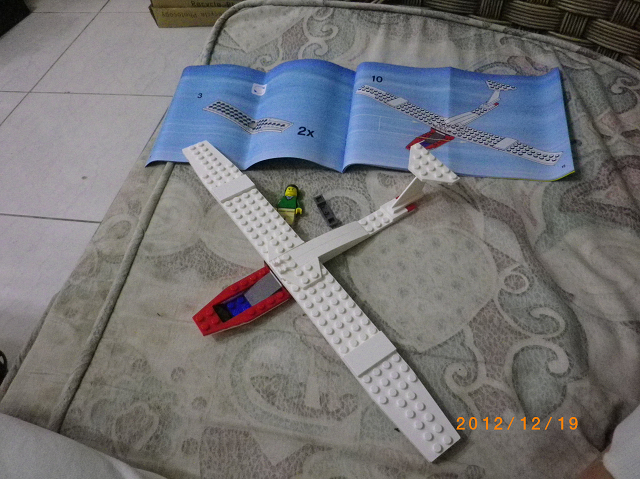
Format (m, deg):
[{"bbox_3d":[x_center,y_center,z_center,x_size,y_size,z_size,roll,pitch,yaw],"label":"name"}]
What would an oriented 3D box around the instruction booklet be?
[{"bbox_3d":[0.034,-0.122,0.498,0.387,0.024,0.153,3,52,9],"label":"instruction booklet"}]

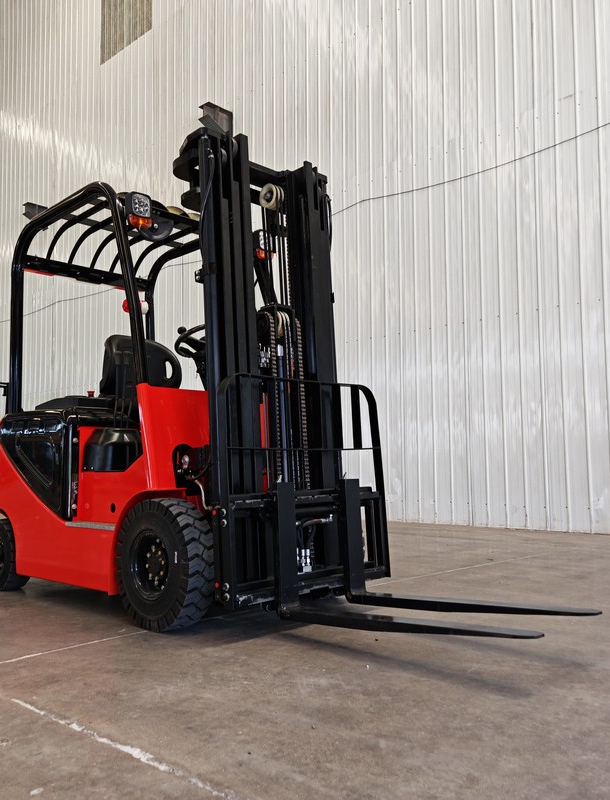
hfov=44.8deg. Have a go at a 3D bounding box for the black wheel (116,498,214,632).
[{"bbox_3d":[-0.582,0.674,3.086,0.150,0.530,0.530,4,-7,-44],"label":"black wheel"}]

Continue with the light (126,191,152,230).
[{"bbox_3d":[-0.799,-0.912,3.561,0.118,0.152,0.080,4,-7,-44],"label":"light"}]

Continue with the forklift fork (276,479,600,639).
[{"bbox_3d":[0.439,0.542,2.763,0.522,0.535,1.108,4,-11,-44],"label":"forklift fork"}]

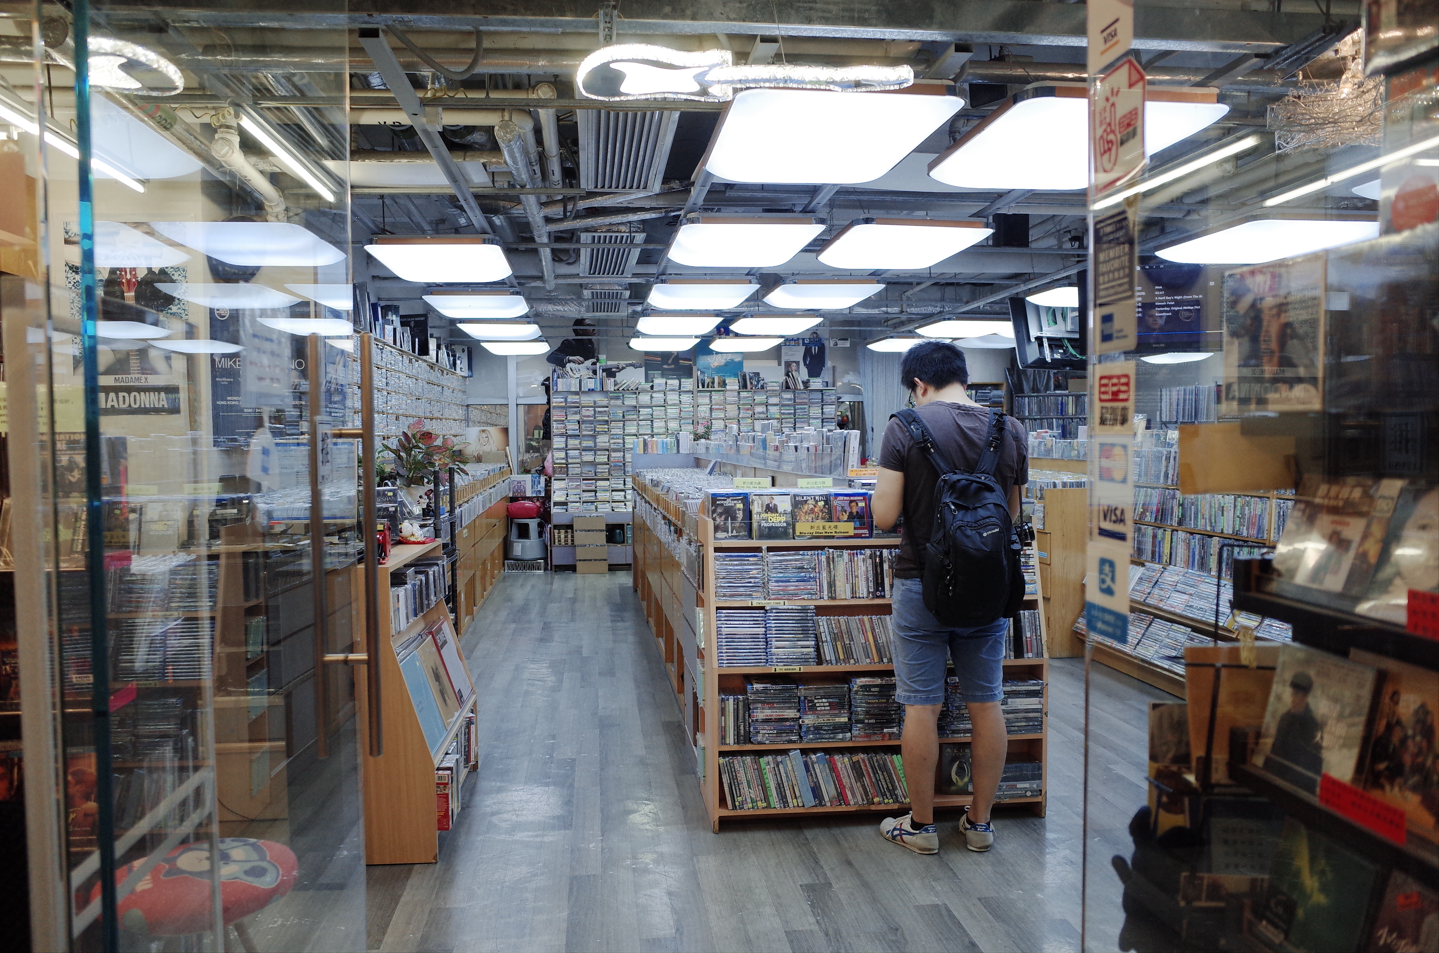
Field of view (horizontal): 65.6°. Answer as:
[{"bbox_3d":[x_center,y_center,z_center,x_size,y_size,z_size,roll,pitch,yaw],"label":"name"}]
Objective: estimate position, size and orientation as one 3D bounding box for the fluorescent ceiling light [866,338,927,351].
[{"bbox_3d":[1.916,-1.362,11.466,0.645,0.085,0.980,-1,2,-7],"label":"fluorescent ceiling light"}]

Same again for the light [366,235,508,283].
[{"bbox_3d":[-1.411,-1.098,5.736,0.647,0.097,0.950,-1,2,-7],"label":"light"}]

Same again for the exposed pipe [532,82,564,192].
[{"bbox_3d":[-0.932,-1.817,6.217,0.090,0.095,2.014,-1,2,-7],"label":"exposed pipe"}]

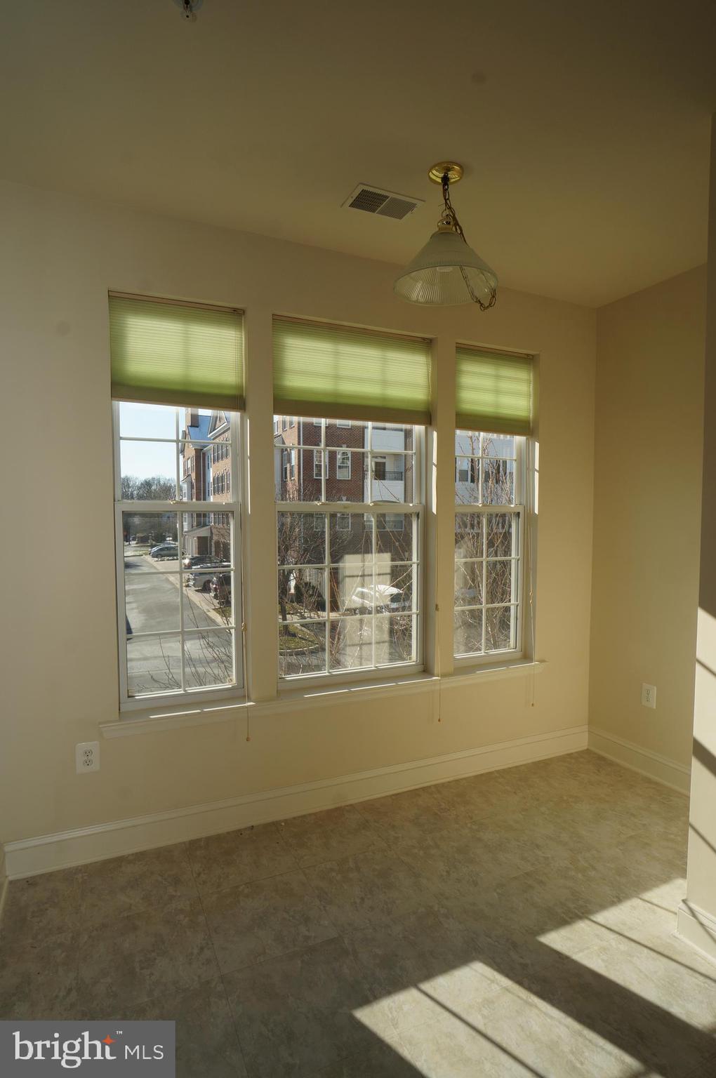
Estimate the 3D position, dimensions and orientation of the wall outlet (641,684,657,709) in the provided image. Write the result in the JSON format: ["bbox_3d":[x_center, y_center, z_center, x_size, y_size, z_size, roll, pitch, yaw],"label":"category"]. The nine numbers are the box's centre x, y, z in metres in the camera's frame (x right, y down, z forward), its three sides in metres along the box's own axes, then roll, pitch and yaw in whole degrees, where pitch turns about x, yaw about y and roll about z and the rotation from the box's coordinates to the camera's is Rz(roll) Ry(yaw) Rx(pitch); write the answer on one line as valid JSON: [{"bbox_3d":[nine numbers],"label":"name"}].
[{"bbox_3d":[1.626,0.880,3.010,0.008,0.124,0.080,-1,3,-24],"label":"wall outlet"}]

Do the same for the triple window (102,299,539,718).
[{"bbox_3d":[-0.020,-0.147,2.784,2.268,1.793,0.120,-1,3,-24],"label":"triple window"}]

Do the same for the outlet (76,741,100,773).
[{"bbox_3d":[-1.128,0.918,2.254,0.080,0.124,0.008,-1,3,-24],"label":"outlet"}]

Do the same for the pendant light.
[{"bbox_3d":[0.327,-1.143,2.005,0.386,0.425,0.386,0,3,0],"label":"pendant light"}]

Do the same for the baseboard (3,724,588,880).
[{"bbox_3d":[0.025,1.276,2.788,3.127,0.149,0.018,-1,3,-24],"label":"baseboard"}]

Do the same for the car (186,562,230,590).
[{"bbox_3d":[-8.054,2.269,33.605,4.600,1.660,1.850,-1,3,-24],"label":"car"}]

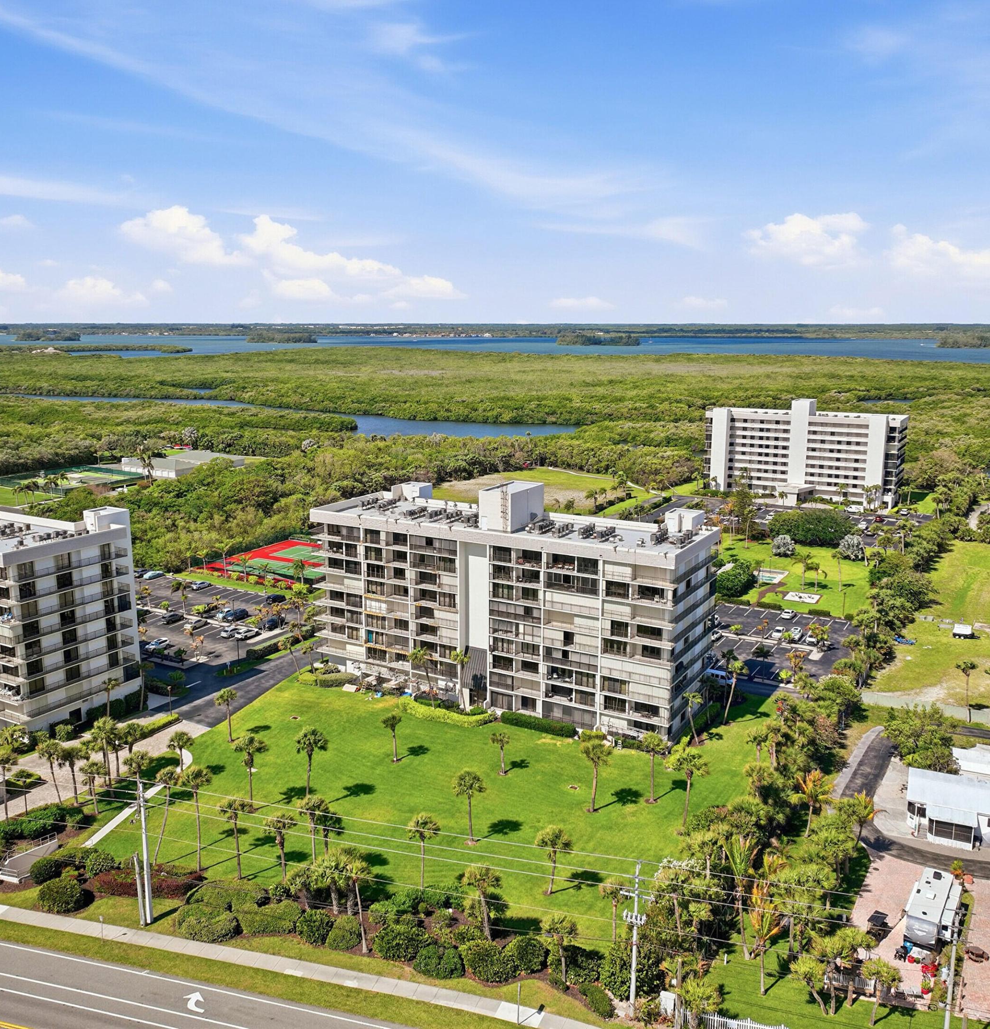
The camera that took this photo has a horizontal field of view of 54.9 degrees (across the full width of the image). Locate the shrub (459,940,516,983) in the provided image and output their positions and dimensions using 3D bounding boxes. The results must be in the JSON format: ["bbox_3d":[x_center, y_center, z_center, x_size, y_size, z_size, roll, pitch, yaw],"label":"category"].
[{"bbox_3d":[-0.611,37.243,80.272,4.600,2.150,3.600,3,12,16],"label":"shrub"}]

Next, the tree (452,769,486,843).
[{"bbox_3d":[-2.748,30.721,99.994,3.589,7.913,3.589,0,12,0],"label":"tree"}]

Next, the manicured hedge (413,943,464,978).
[{"bbox_3d":[-4.787,37.758,80.778,4.457,1.786,2.941,3,12,16],"label":"manicured hedge"}]

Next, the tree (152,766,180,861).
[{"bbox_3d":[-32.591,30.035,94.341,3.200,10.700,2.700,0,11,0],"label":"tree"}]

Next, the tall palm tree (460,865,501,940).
[{"bbox_3d":[-1.176,34.331,83.899,3.475,7.232,3.475,0,12,0],"label":"tall palm tree"}]

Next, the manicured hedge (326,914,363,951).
[{"bbox_3d":[-13.344,36.856,84.258,3.116,2.164,3.116,0,12,0],"label":"manicured hedge"}]

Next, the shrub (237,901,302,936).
[{"bbox_3d":[-20.799,37.554,88.568,5.500,1.600,3.600,2,12,8],"label":"shrub"}]

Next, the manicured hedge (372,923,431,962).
[{"bbox_3d":[-8.250,38.142,84.705,5.100,2.000,3.850,2,12,10],"label":"manicured hedge"}]

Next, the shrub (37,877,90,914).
[{"bbox_3d":[-41.509,36.561,91.380,4.000,2.400,3.900,2,12,10],"label":"shrub"}]

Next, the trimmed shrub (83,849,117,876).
[{"bbox_3d":[-39.831,34.800,95.807,2.954,1.518,2.954,0,12,0],"label":"trimmed shrub"}]

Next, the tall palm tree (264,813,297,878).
[{"bbox_3d":[-20.510,32.268,92.127,3.100,7.200,2.900,0,11,0],"label":"tall palm tree"}]

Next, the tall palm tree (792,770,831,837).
[{"bbox_3d":[34.117,31.352,103.197,4.800,8.040,4.800,0,11,0],"label":"tall palm tree"}]

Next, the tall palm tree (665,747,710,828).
[{"bbox_3d":[21.152,30.208,104.780,4.640,9.630,4.640,0,11,0],"label":"tall palm tree"}]

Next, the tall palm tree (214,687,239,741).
[{"bbox_3d":[-34.790,26.114,123.957,3.085,7.385,3.085,0,12,0],"label":"tall palm tree"}]

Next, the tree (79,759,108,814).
[{"bbox_3d":[-44.371,30.334,105.763,2.890,6.291,2.890,0,12,0],"label":"tree"}]

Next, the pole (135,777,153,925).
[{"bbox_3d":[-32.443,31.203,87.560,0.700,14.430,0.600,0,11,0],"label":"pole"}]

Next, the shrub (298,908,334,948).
[{"bbox_3d":[-15.933,36.700,84.901,3.301,2.214,3.301,0,12,0],"label":"shrub"}]

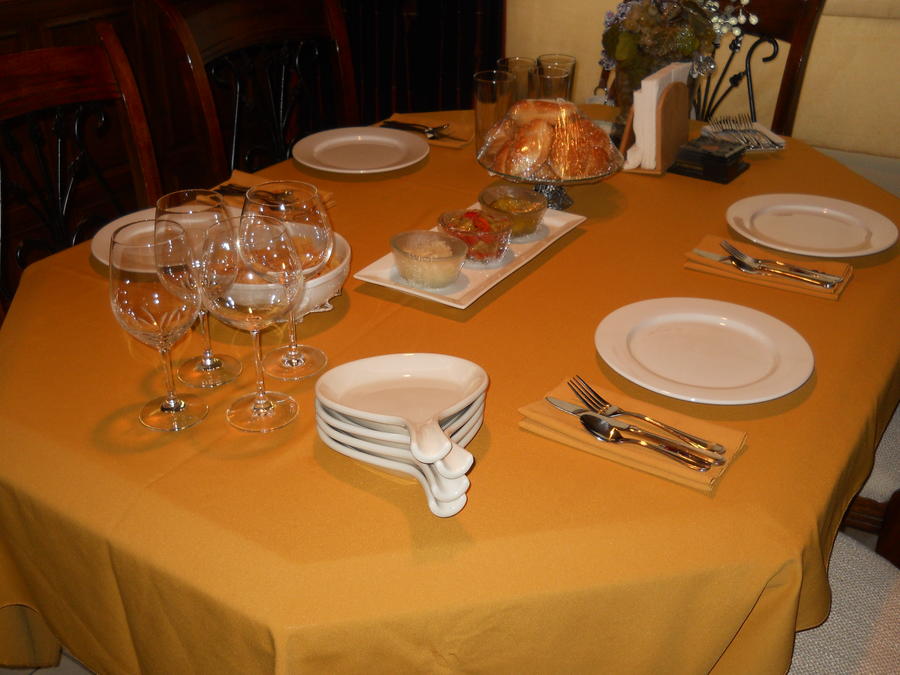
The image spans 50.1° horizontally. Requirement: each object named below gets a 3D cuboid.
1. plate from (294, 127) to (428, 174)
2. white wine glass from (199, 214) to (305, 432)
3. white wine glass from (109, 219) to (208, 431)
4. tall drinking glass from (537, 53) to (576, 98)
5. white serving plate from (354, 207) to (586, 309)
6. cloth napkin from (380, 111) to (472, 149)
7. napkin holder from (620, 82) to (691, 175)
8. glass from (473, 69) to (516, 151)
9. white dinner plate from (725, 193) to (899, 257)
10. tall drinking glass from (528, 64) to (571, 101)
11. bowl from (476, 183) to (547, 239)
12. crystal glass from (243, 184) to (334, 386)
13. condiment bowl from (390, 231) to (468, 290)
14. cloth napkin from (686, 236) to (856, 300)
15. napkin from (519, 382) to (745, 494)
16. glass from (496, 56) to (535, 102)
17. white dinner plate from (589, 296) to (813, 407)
[{"bbox_3d":[-0.174,-0.359,1.891,0.270,0.024,0.270,0,30,0],"label":"plate"},{"bbox_3d":[-0.211,-0.012,1.046,0.108,0.225,0.108,1,29,0],"label":"white wine glass"},{"bbox_3d":[-0.310,-0.010,1.040,0.094,0.223,0.094,1,29,0],"label":"white wine glass"},{"bbox_3d":[0.217,-0.497,1.997,0.079,0.158,0.079,0,30,0],"label":"tall drinking glass"},{"bbox_3d":[0.045,-0.135,1.489,0.184,0.020,0.396,18,33,27],"label":"white serving plate"},{"bbox_3d":[-0.050,-0.434,2.031,0.225,0.012,0.146,13,31,19],"label":"cloth napkin"},{"bbox_3d":[0.393,-0.419,1.859,0.090,0.162,0.132,14,33,22],"label":"napkin holder"},{"bbox_3d":[0.085,-0.430,1.880,0.079,0.158,0.079,0,30,0],"label":"glass"},{"bbox_3d":[0.595,-0.180,1.592,0.270,0.023,0.270,1,29,-1],"label":"white dinner plate"},{"bbox_3d":[0.192,-0.447,1.909,0.079,0.158,0.079,0,30,0],"label":"tall drinking glass"},{"bbox_3d":[0.101,-0.201,1.562,0.112,0.050,0.112,1,29,0],"label":"bowl"},{"bbox_3d":[-0.192,-0.065,1.145,0.108,0.224,0.108,1,29,0],"label":"crystal glass"},{"bbox_3d":[-0.029,-0.110,1.393,0.112,0.050,0.112,1,29,-1],"label":"condiment bowl"},{"bbox_3d":[0.485,-0.111,1.471,0.227,0.014,0.106,17,34,26],"label":"cloth napkin"},{"bbox_3d":[0.207,0.104,1.095,0.228,0.014,0.117,19,35,29],"label":"napkin"},{"bbox_3d":[0.135,-0.485,1.976,0.079,0.158,0.079,0,30,0],"label":"glass"},{"bbox_3d":[0.320,0.019,1.222,0.270,0.023,0.270,1,29,-1],"label":"white dinner plate"}]

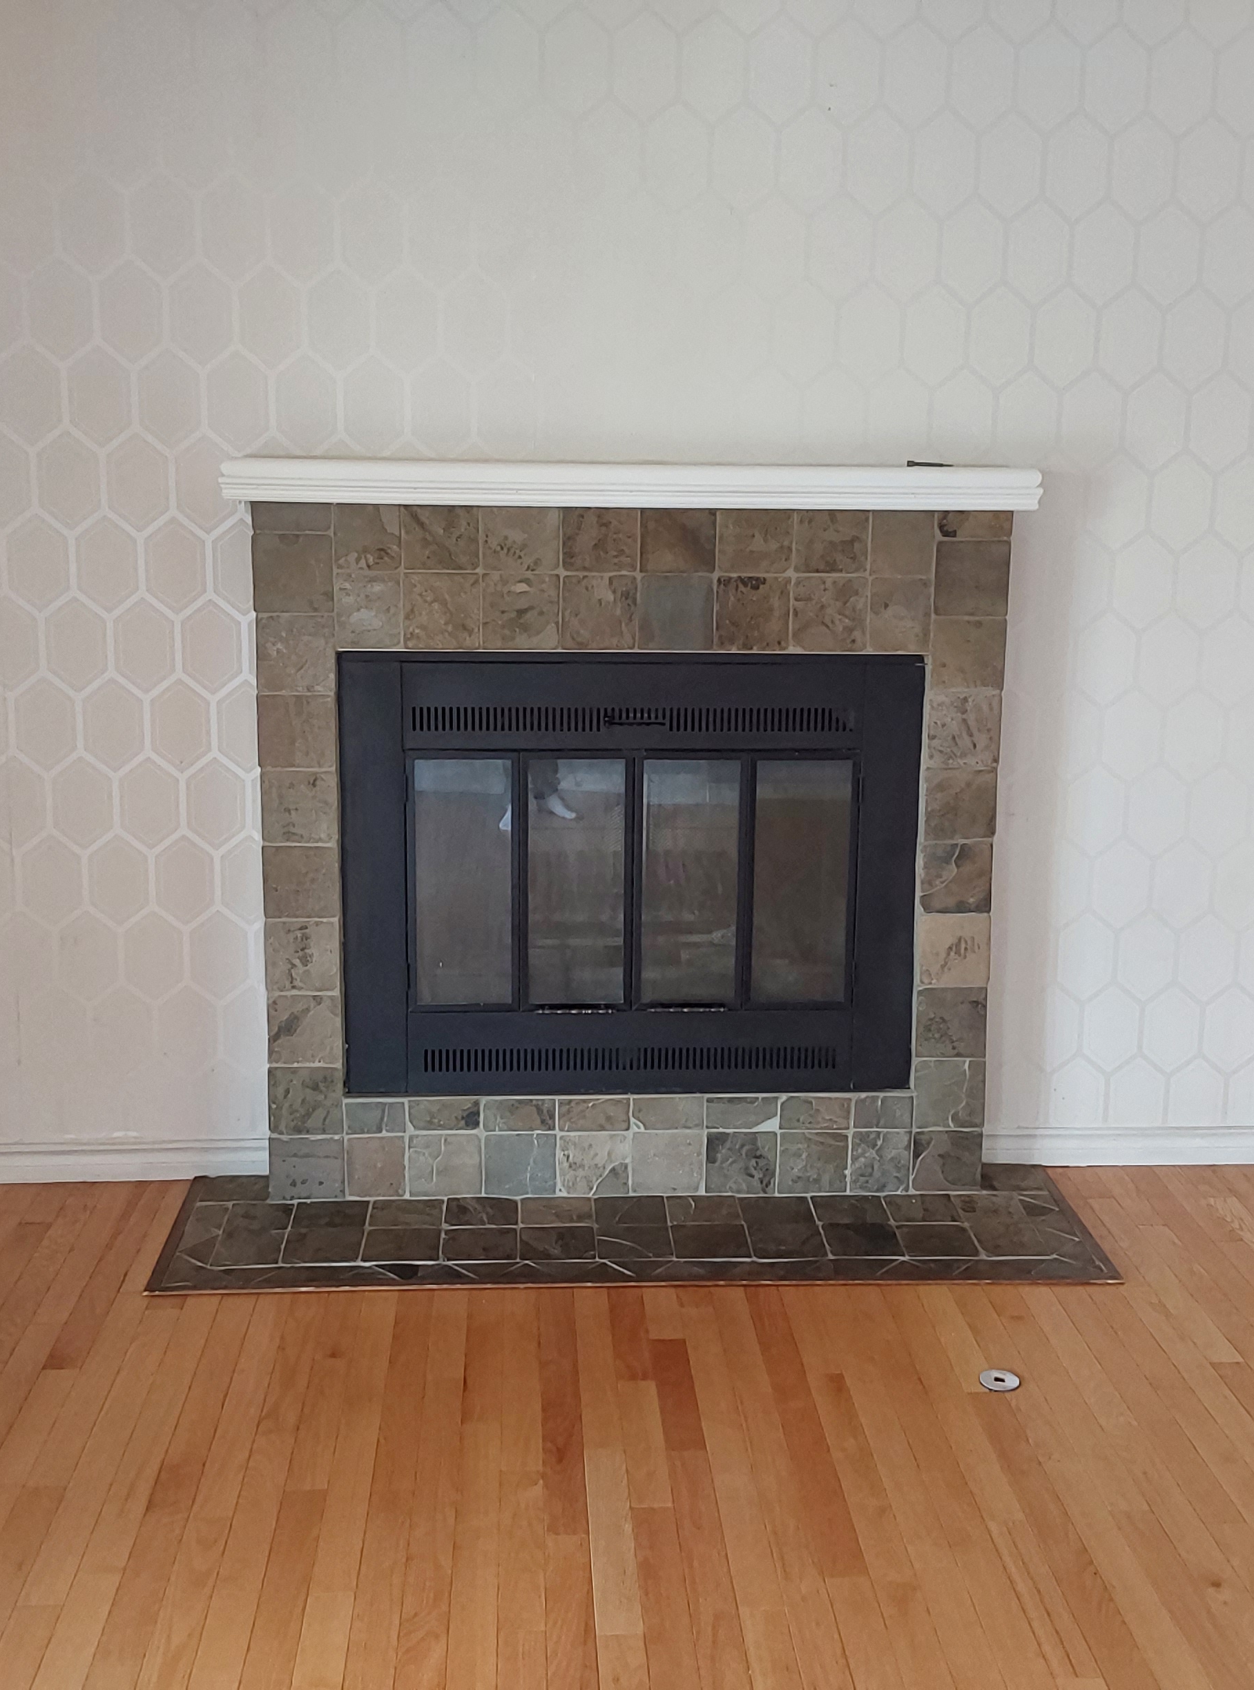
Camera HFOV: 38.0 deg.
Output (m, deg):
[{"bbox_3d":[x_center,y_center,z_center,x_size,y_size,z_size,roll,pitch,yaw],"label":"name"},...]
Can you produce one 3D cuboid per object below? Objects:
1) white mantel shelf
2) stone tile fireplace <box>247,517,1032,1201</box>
[{"bbox_3d":[0.012,-0.706,3.578,1.570,0.076,0.229,0,11,-3],"label":"white mantel shelf"},{"bbox_3d":[0.009,0.025,3.760,1.487,1.422,0.159,0,11,-3],"label":"stone tile fireplace"}]

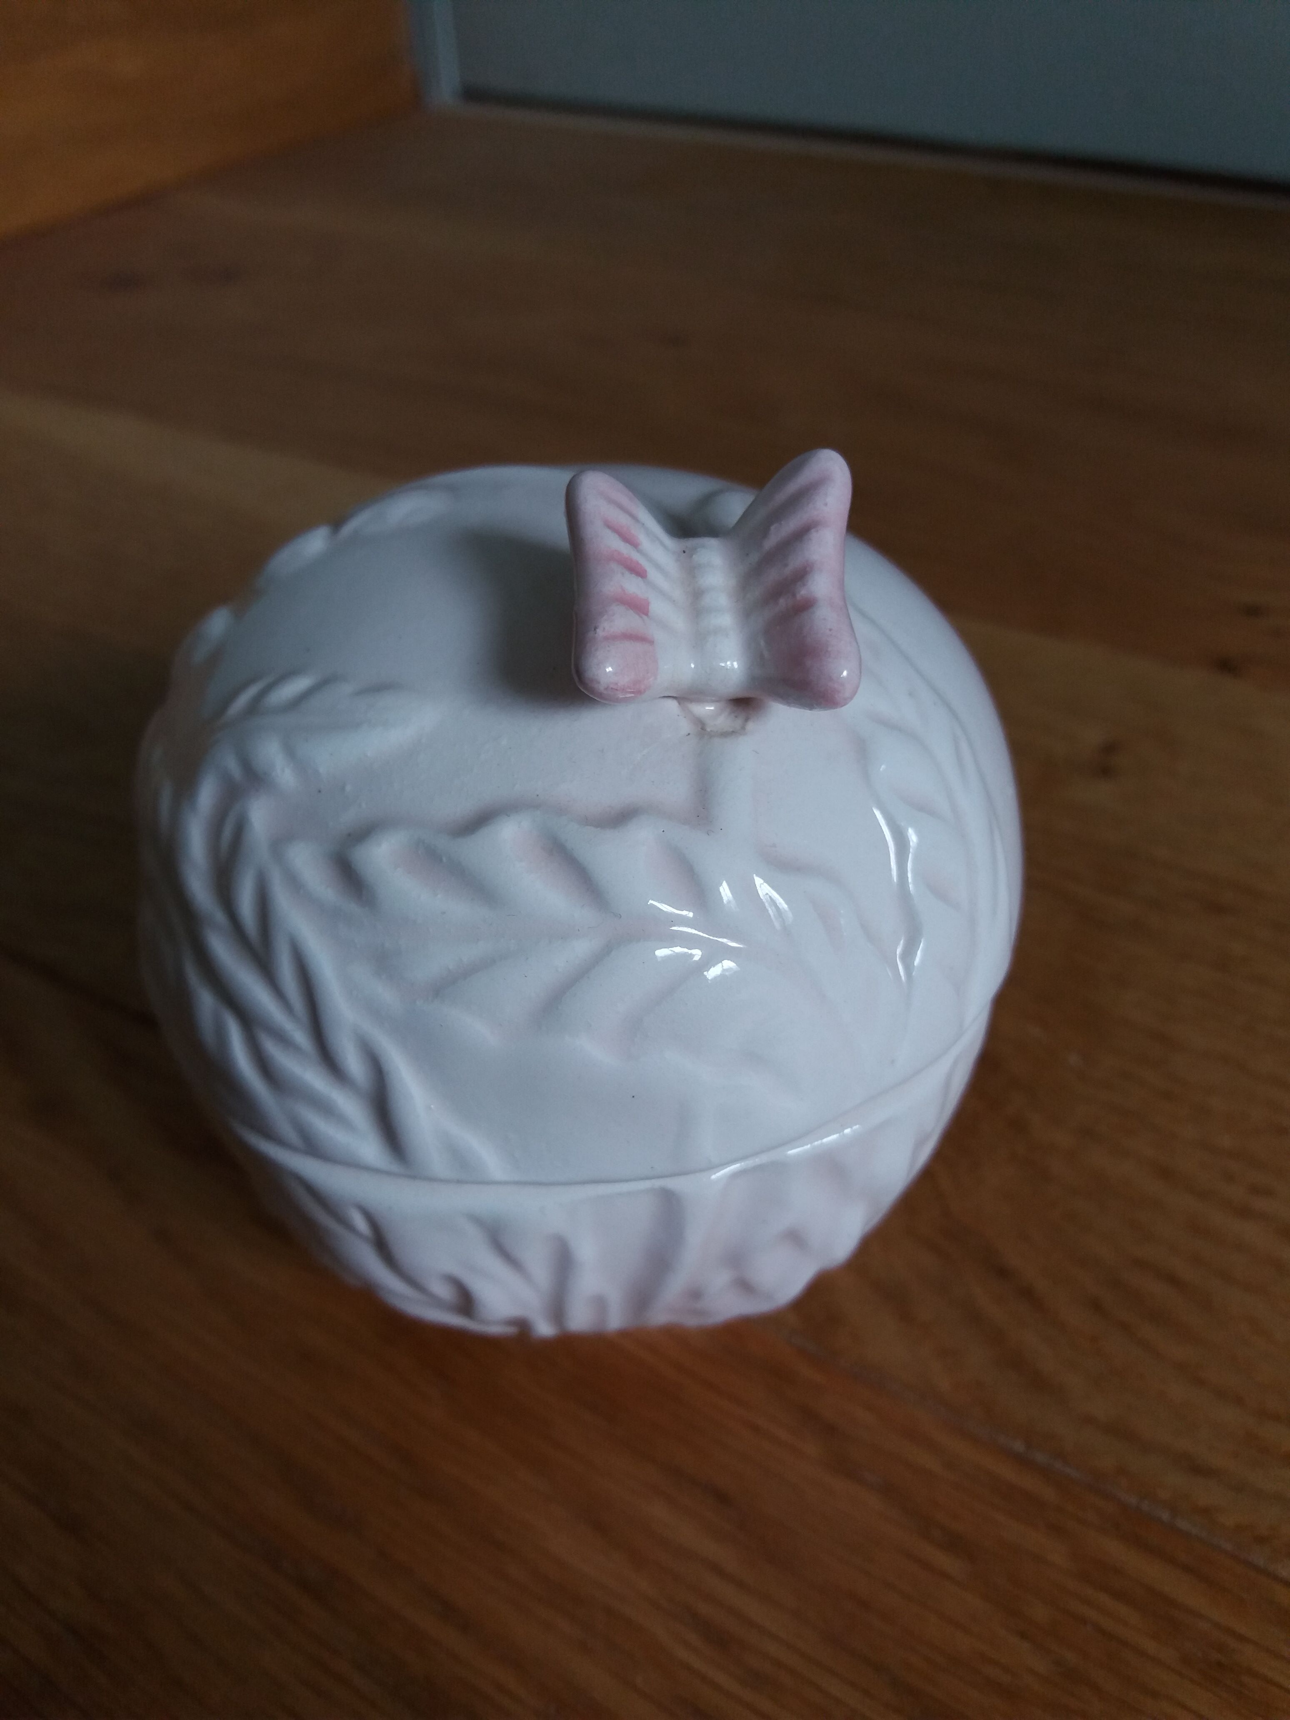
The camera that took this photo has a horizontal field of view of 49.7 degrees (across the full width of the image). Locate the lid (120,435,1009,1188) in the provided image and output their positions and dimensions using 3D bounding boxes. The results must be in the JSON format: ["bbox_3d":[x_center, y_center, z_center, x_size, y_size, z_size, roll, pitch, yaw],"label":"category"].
[{"bbox_3d":[-0.009,-0.023,0.169,0.115,0.064,0.108,-1,39,1],"label":"lid"}]

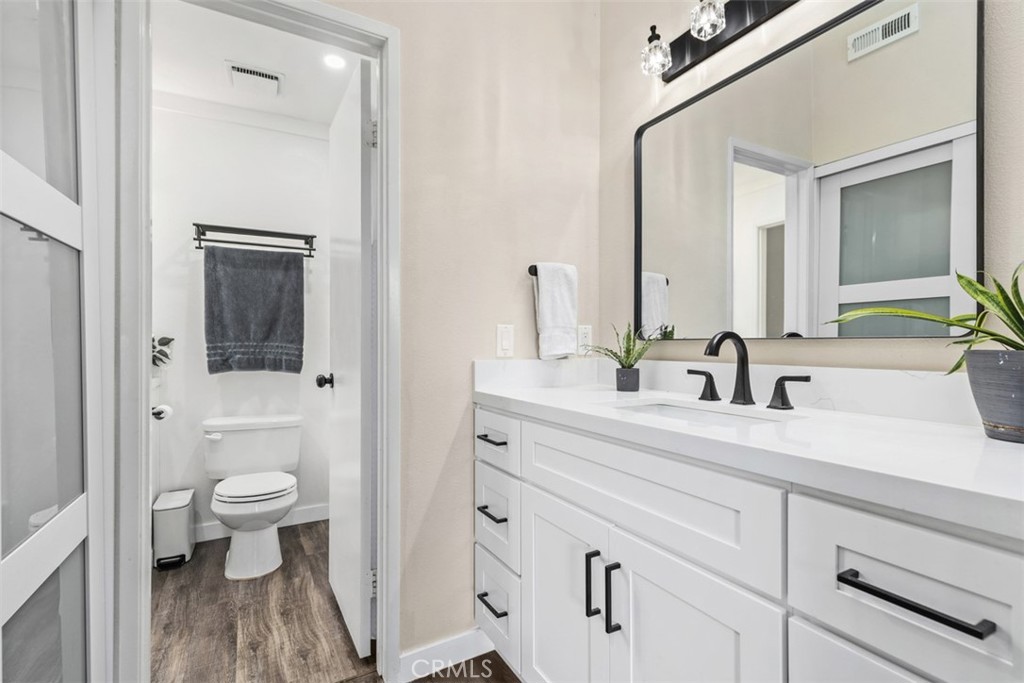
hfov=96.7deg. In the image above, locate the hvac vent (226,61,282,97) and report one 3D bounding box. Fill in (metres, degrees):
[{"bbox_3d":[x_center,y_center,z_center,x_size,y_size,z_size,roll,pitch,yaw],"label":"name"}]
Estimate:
[{"bbox_3d":[-1.313,-1.328,2.330,0.263,0.024,0.245,0,0,-30],"label":"hvac vent"}]

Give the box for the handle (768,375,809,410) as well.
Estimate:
[{"bbox_3d":[0.685,0.123,1.122,0.046,0.081,0.085,0,0,-30],"label":"handle"}]

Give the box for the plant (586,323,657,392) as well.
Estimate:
[{"bbox_3d":[0.385,0.052,1.568,0.210,0.234,0.215,0,0,0],"label":"plant"}]

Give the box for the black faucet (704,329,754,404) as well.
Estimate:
[{"bbox_3d":[0.572,0.067,1.200,0.164,0.197,0.048,0,0,-30],"label":"black faucet"}]

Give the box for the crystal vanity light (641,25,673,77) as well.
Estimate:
[{"bbox_3d":[0.467,-0.964,1.495,0.105,0.141,0.098,0,0,-30],"label":"crystal vanity light"}]

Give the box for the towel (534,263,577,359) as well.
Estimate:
[{"bbox_3d":[0.155,-0.109,1.676,0.184,0.355,0.060,0,0,-30],"label":"towel"}]

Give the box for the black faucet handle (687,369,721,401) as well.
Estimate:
[{"bbox_3d":[0.559,0.126,1.331,0.045,0.081,0.088,0,0,-30],"label":"black faucet handle"}]

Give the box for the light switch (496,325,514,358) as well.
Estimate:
[{"bbox_3d":[-0.021,-0.001,1.632,0.068,0.117,0.010,0,0,-30],"label":"light switch"}]

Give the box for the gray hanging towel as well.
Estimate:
[{"bbox_3d":[-1.396,-0.162,2.486,0.471,0.678,0.060,0,0,-30],"label":"gray hanging towel"}]

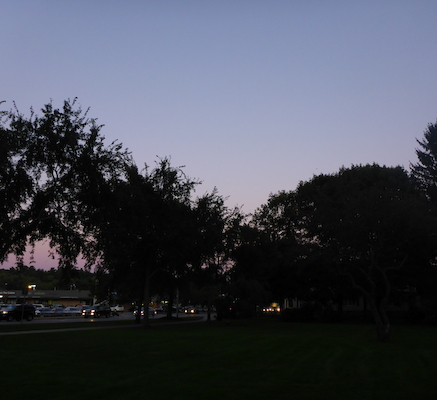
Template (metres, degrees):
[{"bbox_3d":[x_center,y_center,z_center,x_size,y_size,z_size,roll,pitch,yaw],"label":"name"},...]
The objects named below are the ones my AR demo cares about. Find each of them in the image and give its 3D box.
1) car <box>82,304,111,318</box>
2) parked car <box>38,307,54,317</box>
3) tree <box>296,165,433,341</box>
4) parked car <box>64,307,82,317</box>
[{"bbox_3d":[-17.079,15.648,60.514,1.900,1.800,4.800,-5,-15,18],"label":"car"},{"bbox_3d":[-26.482,17.117,65.817,4.600,1.480,1.800,-11,-18,39],"label":"parked car"},{"bbox_3d":[7.217,2.440,21.025,6.900,8.600,6.600,0,-14,0],"label":"tree"},{"bbox_3d":[-23.927,18.191,70.187,4.600,1.480,1.800,-11,-17,37],"label":"parked car"}]

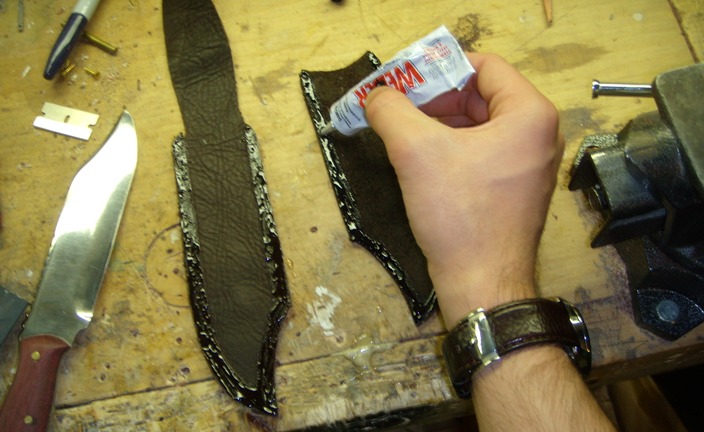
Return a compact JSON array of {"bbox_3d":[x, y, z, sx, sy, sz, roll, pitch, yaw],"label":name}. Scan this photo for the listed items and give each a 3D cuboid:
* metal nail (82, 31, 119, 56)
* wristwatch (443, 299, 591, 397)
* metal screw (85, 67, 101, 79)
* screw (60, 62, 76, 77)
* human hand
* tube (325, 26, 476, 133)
[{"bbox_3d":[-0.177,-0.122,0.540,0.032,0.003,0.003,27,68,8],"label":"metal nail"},{"bbox_3d":[0.084,0.069,0.402,0.072,0.062,0.043,-2,50,-8],"label":"wristwatch"},{"bbox_3d":[-0.179,-0.099,0.532,0.012,0.004,0.004,28,68,13],"label":"metal screw"},{"bbox_3d":[-0.195,-0.100,0.531,0.004,0.004,0.013,36,66,12],"label":"screw"},{"bbox_3d":[0.066,-0.017,0.452,0.110,0.083,0.172,0,59,-3],"label":"human hand"},{"bbox_3d":[0.025,-0.081,0.506,0.105,0.018,0.035,-31,84,10],"label":"tube"}]

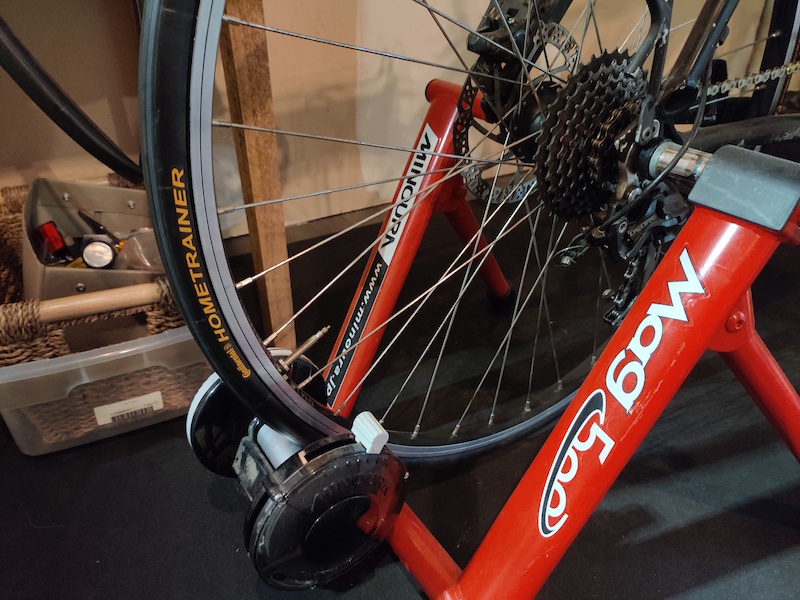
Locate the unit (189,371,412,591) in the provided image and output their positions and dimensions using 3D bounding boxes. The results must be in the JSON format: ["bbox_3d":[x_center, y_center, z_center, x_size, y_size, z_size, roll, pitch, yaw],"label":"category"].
[{"bbox_3d":[-0.084,0.127,0.502,0.128,0.130,0.156,-19,35,-29],"label":"unit"}]

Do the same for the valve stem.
[{"bbox_3d":[-0.069,0.035,0.459,0.047,0.009,0.009,-42,43,-12],"label":"valve stem"}]

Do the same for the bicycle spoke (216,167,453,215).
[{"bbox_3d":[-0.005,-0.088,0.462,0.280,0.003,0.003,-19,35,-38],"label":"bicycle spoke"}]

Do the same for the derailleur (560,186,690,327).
[{"bbox_3d":[0.187,-0.031,0.524,0.110,0.140,0.068,-19,35,-29],"label":"derailleur"}]

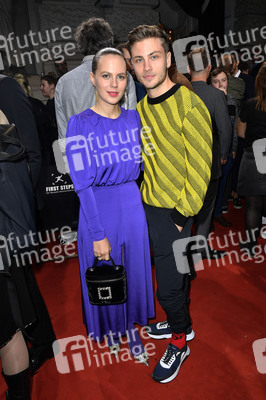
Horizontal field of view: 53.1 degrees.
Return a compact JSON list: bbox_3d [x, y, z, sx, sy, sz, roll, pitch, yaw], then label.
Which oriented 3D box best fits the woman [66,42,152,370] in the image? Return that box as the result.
[{"bbox_3d":[-0.092,0.174,1.485,0.470,1.735,0.400,-4,20,-5],"label":"woman"}]

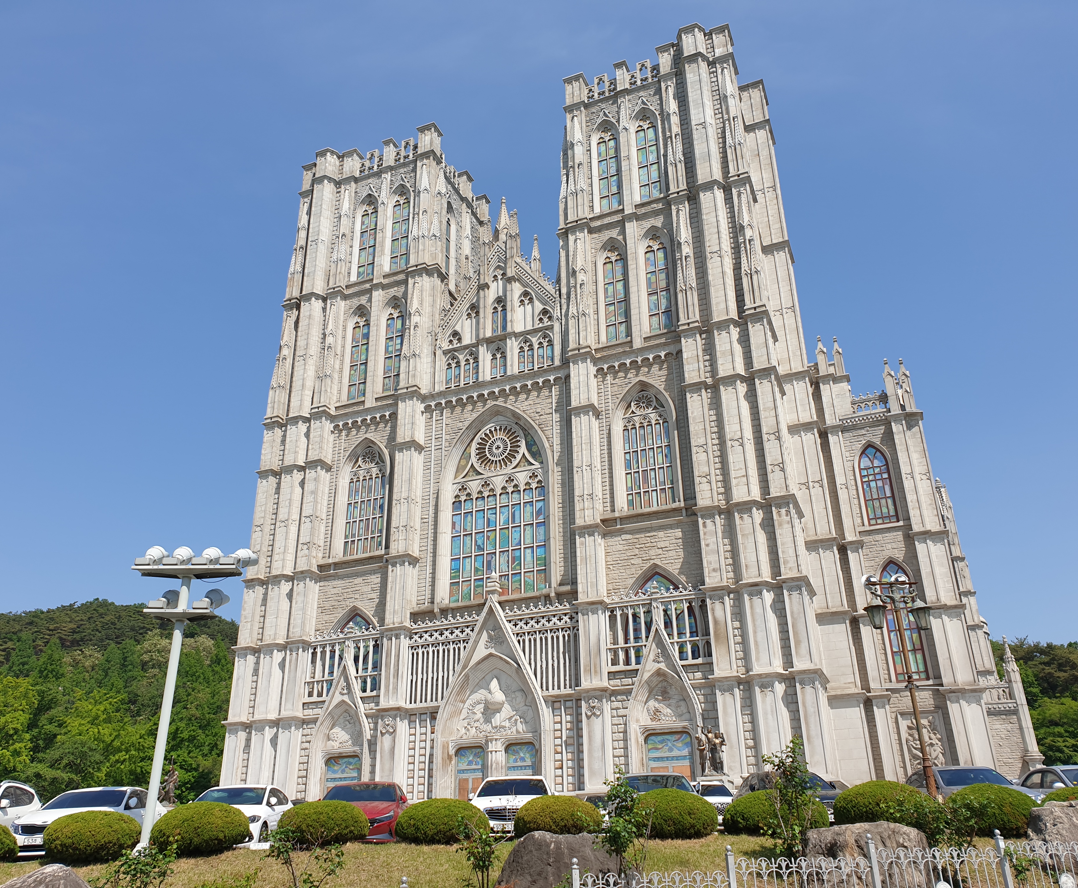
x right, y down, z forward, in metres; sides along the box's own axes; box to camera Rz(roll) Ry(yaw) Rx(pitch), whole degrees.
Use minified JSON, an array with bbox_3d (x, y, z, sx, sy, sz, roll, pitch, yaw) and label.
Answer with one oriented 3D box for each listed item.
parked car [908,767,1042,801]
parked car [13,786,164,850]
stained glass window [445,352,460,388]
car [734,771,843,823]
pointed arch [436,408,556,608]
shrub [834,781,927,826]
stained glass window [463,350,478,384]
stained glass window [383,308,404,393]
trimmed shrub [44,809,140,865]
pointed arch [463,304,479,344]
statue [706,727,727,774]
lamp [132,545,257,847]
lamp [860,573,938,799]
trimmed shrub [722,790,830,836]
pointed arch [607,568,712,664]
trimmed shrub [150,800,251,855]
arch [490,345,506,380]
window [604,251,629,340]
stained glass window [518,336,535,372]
[{"bbox_3d":[9.618,8.219,20.300,1.850,1.470,4.850,-2,-25,2],"label":"parked car"},{"bbox_3d":[-9.191,8.017,18.639,1.840,1.460,4.840,0,-25,-3],"label":"parked car"},{"bbox_3d":[-6.322,-5.519,66.011,1.240,3.049,0.400,-11,-27,20],"label":"stained glass window"},{"bbox_3d":[5.662,8.244,20.200,1.860,1.470,4.850,1,-25,-4],"label":"car"},{"bbox_3d":[-2.714,3.668,58.089,8.110,13.760,0.700,-11,-27,21],"label":"pointed arch"},{"bbox_3d":[6.329,6.681,16.399,1.671,0.875,1.671,-1,-25,0],"label":"shrub"},{"bbox_3d":[-4.717,-5.383,62.254,1.200,2.605,0.350,-11,-27,21],"label":"stained glass window"},{"bbox_3d":[-11.032,-7.298,67.589,1.470,7.252,0.350,-11,-27,21],"label":"stained glass window"},{"bbox_3d":[-7.716,6.761,15.334,1.680,0.870,1.650,-1,-25,0],"label":"trimmed shrub"},{"bbox_3d":[-4.794,-8.703,63.823,1.295,3.183,0.400,-11,-27,21],"label":"pointed arch"},{"bbox_3d":[7.491,12.958,37.532,0.903,1.906,0.750,-11,-27,21],"label":"statue"},{"bbox_3d":[-6.743,4.562,16.453,2.420,5.600,0.900,-1,-25,0],"label":"lamp"},{"bbox_3d":[7.003,4.789,16.570,1.420,4.850,0.500,6,-26,-14],"label":"lamp"},{"bbox_3d":[4.099,6.392,15.408,1.807,0.752,1.807,-1,-25,0],"label":"trimmed shrub"},{"bbox_3d":[6.923,9.897,52.249,6.010,5.915,1.400,-11,-27,20],"label":"pointed arch"},{"bbox_3d":[-6.294,7.214,16.600,1.820,0.930,1.820,-1,-25,0],"label":"trimmed shrub"},{"bbox_3d":[-2.839,-5.907,62.931,1.319,2.626,0.450,-11,-27,21],"label":"arch"},{"bbox_3d":[5.420,-10.697,63.435,1.530,7.761,0.350,-11,-27,20],"label":"window"},{"bbox_3d":[-0.824,-6.228,61.718,1.229,2.730,0.300,-11,-27,21],"label":"stained glass window"}]

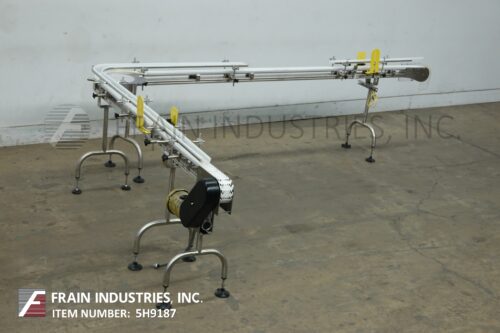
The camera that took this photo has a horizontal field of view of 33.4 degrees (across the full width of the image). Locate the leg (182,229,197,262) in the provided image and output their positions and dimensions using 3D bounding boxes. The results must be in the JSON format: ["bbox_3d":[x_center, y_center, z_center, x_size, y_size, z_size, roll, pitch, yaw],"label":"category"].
[{"bbox_3d":[-0.429,0.553,6.082,0.105,0.280,0.100,7,20,-3],"label":"leg"}]

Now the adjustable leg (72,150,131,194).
[{"bbox_3d":[-1.245,0.036,7.081,0.521,0.362,0.083,-4,23,-30],"label":"adjustable leg"}]

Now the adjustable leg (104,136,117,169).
[{"bbox_3d":[-1.272,-0.143,7.683,0.100,0.285,0.105,-12,27,-43],"label":"adjustable leg"}]

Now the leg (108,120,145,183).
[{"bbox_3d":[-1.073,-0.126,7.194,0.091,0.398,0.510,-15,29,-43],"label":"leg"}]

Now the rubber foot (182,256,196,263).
[{"bbox_3d":[-0.441,0.664,6.125,0.100,0.040,0.100,-5,23,-33],"label":"rubber foot"}]

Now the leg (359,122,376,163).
[{"bbox_3d":[1.167,-0.245,8.217,0.091,0.349,0.264,-6,24,-29],"label":"leg"}]

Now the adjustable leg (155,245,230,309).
[{"bbox_3d":[-0.342,0.696,5.301,0.515,0.365,0.091,-6,24,-30],"label":"adjustable leg"}]

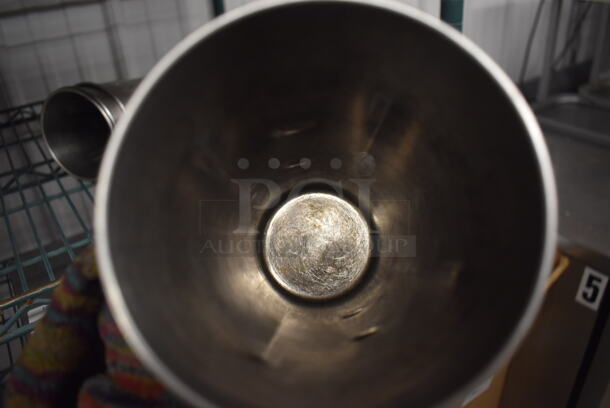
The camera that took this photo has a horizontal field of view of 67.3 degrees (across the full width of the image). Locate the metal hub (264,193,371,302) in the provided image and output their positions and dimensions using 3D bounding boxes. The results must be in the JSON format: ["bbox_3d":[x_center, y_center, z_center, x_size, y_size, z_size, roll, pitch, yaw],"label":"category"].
[{"bbox_3d":[0.007,0.025,0.272,0.063,0.063,0.013,0,-7,1],"label":"metal hub"}]

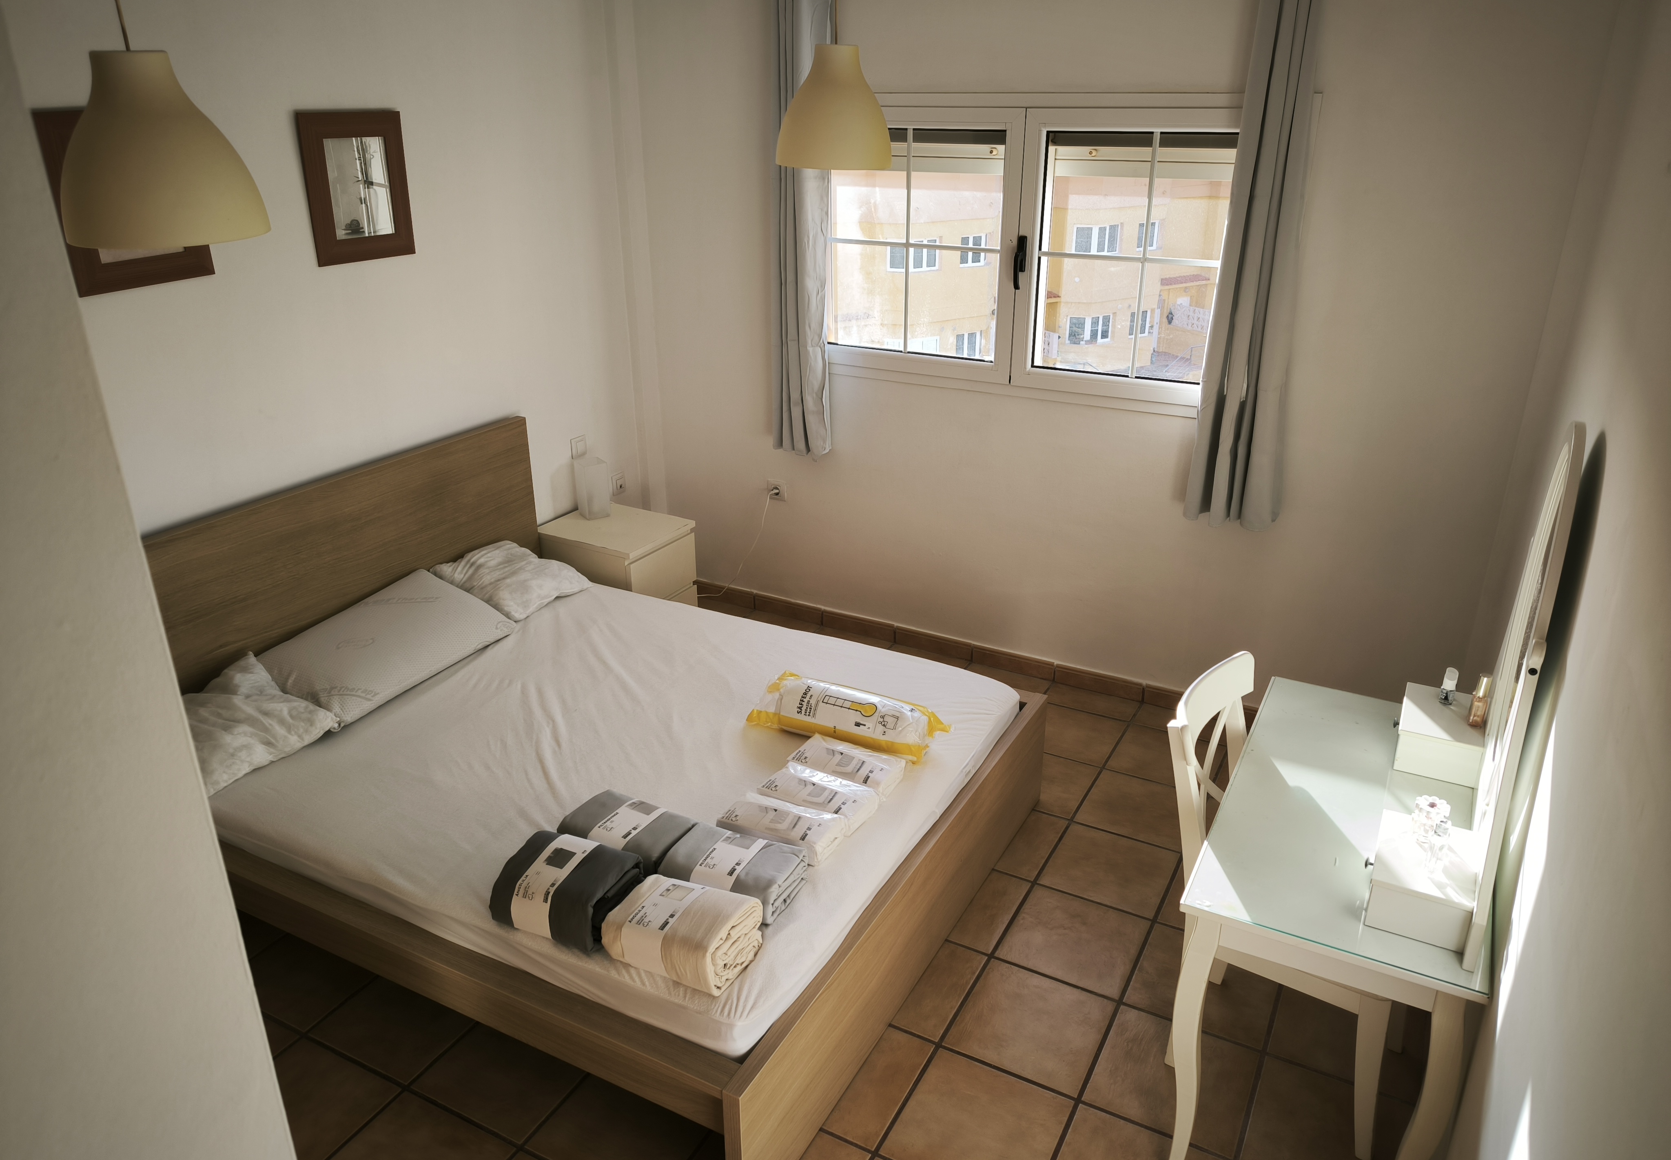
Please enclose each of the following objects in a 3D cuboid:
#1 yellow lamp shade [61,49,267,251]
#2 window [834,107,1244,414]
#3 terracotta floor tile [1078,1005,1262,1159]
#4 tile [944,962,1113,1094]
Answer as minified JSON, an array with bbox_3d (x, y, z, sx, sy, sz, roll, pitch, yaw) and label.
[{"bbox_3d":[-1.014,-0.643,1.720,0.280,0.262,0.280,12,26,26],"label":"yellow lamp shade"},{"bbox_3d":[0.627,-1.108,3.954,1.720,0.960,0.080,12,26,26],"label":"window"},{"bbox_3d":[0.780,1.153,2.677,0.333,0.015,0.333,12,26,26],"label":"terracotta floor tile"},{"bbox_3d":[0.478,1.089,2.826,0.333,0.015,0.333,12,26,26],"label":"tile"}]

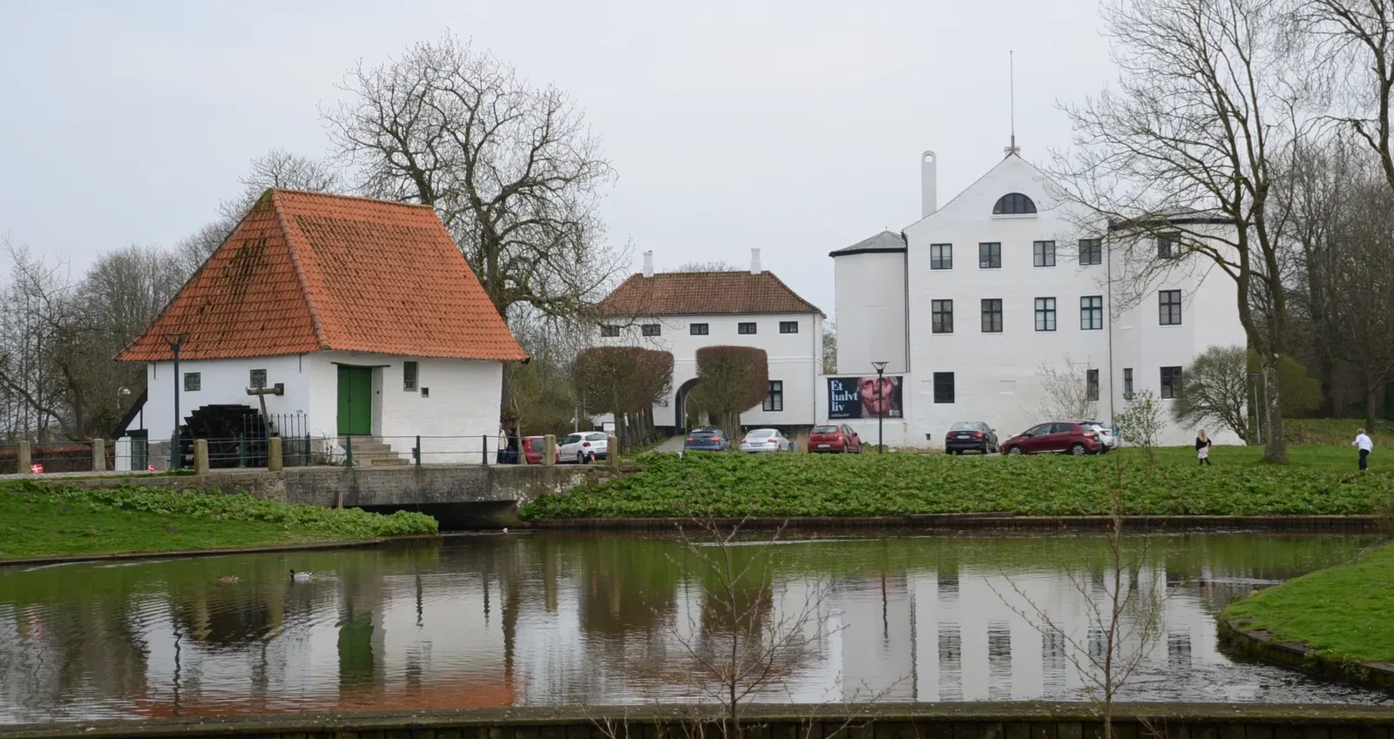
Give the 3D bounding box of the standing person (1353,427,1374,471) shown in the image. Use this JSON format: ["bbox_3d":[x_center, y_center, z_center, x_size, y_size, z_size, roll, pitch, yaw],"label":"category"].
[{"bbox_3d":[23.232,2.787,89.018,0.620,1.500,0.550,0,-2,-30],"label":"standing person"}]

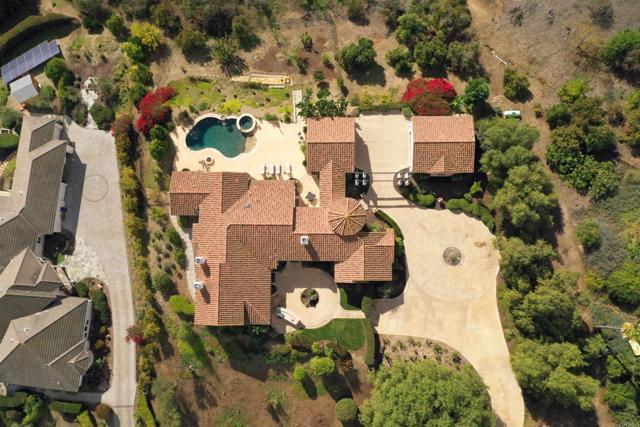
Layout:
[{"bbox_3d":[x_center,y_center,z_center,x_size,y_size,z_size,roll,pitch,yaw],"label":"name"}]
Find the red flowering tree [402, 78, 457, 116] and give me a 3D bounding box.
[{"bbox_3d":[16.973,-17.913,77.252,8.320,4.000,6.090,0,84,1],"label":"red flowering tree"}]

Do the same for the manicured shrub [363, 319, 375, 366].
[{"bbox_3d":[7.966,20.636,79.647,1.520,1.900,7.680,-3,86,0],"label":"manicured shrub"}]

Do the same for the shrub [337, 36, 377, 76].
[{"bbox_3d":[5.396,-23.360,73.612,5.620,3.500,5.320,-1,88,0],"label":"shrub"}]

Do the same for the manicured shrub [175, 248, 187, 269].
[{"bbox_3d":[-20.639,6.584,73.665,1.700,1.300,2.660,-1,88,0],"label":"manicured shrub"}]

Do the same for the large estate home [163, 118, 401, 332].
[{"bbox_3d":[-5.363,1.144,71.204,32.030,6.600,29.890,-1,88,0],"label":"large estate home"}]

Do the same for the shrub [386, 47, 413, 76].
[{"bbox_3d":[13.186,-25.537,83.103,3.920,2.800,4.340,0,86,1],"label":"shrub"}]

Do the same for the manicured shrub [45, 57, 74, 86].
[{"bbox_3d":[-38.908,-21.310,73.941,3.560,2.700,3.710,-1,88,0],"label":"manicured shrub"}]

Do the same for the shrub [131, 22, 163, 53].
[{"bbox_3d":[-27.495,-27.892,78.946,4.910,3.800,4.630,0,84,1],"label":"shrub"}]

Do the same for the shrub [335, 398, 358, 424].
[{"bbox_3d":[3.848,28.532,72.296,3.190,2.500,3.340,-1,88,0],"label":"shrub"}]

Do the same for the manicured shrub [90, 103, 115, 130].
[{"bbox_3d":[-34.115,-15.219,78.122,3.580,2.800,4.440,0,84,1],"label":"manicured shrub"}]

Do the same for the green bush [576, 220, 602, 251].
[{"bbox_3d":[40.570,3.310,74.950,3.800,3.000,4.100,0,89,0],"label":"green bush"}]

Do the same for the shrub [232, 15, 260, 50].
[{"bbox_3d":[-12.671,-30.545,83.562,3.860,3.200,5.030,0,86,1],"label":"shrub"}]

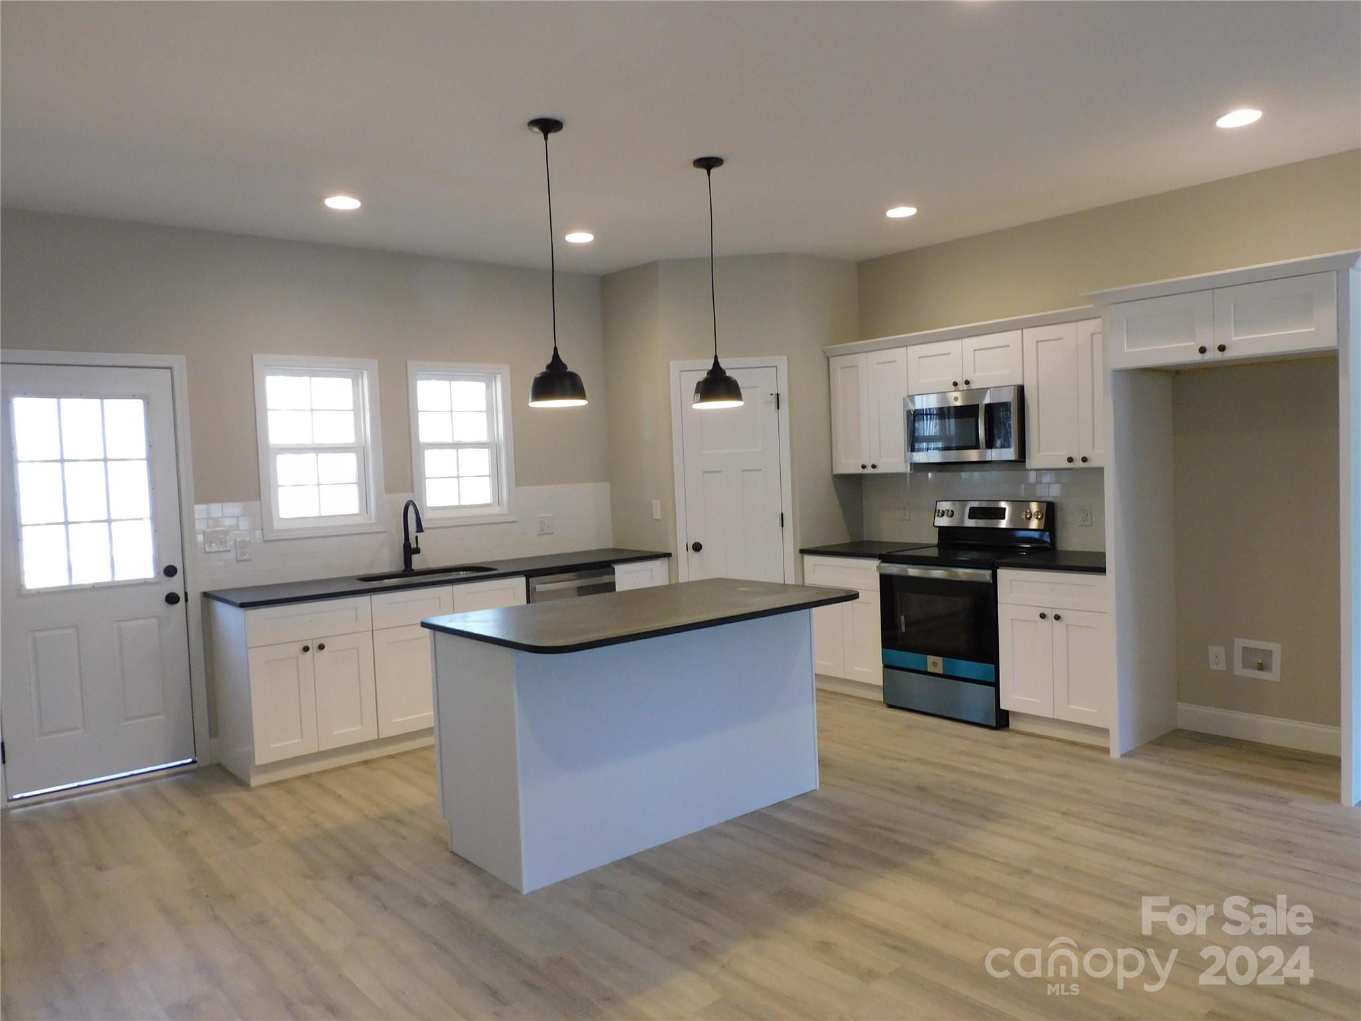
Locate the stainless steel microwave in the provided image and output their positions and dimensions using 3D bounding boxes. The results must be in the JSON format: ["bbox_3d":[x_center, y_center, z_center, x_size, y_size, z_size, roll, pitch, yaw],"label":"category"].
[{"bbox_3d":[1.722,-0.484,5.507,0.425,0.419,0.757,-5,4,-40],"label":"stainless steel microwave"}]

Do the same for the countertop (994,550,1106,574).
[{"bbox_3d":[2.106,0.274,4.944,0.648,0.035,0.593,-5,4,-40],"label":"countertop"}]

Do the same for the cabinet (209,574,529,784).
[{"bbox_3d":[-1.661,0.855,5.208,1.518,0.865,0.646,-5,4,-40],"label":"cabinet"}]

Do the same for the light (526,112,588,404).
[{"bbox_3d":[-0.489,-0.934,3.611,0.226,1.062,0.226,-2,3,0],"label":"light"}]

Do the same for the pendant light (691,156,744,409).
[{"bbox_3d":[0.145,-0.998,4.162,0.227,1.059,0.227,-2,3,0],"label":"pendant light"}]

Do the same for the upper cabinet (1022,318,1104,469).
[{"bbox_3d":[2.193,-0.606,5.007,0.327,0.759,0.604,-5,4,-40],"label":"upper cabinet"}]

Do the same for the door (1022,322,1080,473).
[{"bbox_3d":[1.988,-0.602,5.042,0.022,0.759,0.300,-4,4,-40],"label":"door"}]

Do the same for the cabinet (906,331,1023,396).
[{"bbox_3d":[1.753,-0.849,5.541,0.325,0.296,0.752,-5,4,-40],"label":"cabinet"}]

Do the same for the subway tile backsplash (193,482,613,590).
[{"bbox_3d":[-1.491,0.121,5.745,2.643,0.462,0.018,-5,4,-40],"label":"subway tile backsplash"}]

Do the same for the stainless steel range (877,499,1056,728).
[{"bbox_3d":[1.655,0.569,5.488,0.695,1.190,0.752,-5,4,-40],"label":"stainless steel range"}]

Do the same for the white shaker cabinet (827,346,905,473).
[{"bbox_3d":[1.314,-0.626,6.062,0.327,0.759,0.609,-5,4,-40],"label":"white shaker cabinet"}]

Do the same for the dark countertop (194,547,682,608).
[{"bbox_3d":[-1.276,0.370,5.553,2.640,0.030,0.650,-5,4,-40],"label":"dark countertop"}]

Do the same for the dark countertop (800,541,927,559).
[{"bbox_3d":[1.225,0.253,6.030,0.645,0.030,0.641,-5,4,-40],"label":"dark countertop"}]

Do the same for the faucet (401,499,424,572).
[{"bbox_3d":[-1.539,0.156,5.519,0.095,0.420,0.242,-5,4,-40],"label":"faucet"}]

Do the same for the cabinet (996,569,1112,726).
[{"bbox_3d":[2.123,0.688,4.965,0.646,0.794,0.593,-5,4,-40],"label":"cabinet"}]

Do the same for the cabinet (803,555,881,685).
[{"bbox_3d":[1.242,0.668,6.023,0.646,0.794,0.607,-5,4,-40],"label":"cabinet"}]

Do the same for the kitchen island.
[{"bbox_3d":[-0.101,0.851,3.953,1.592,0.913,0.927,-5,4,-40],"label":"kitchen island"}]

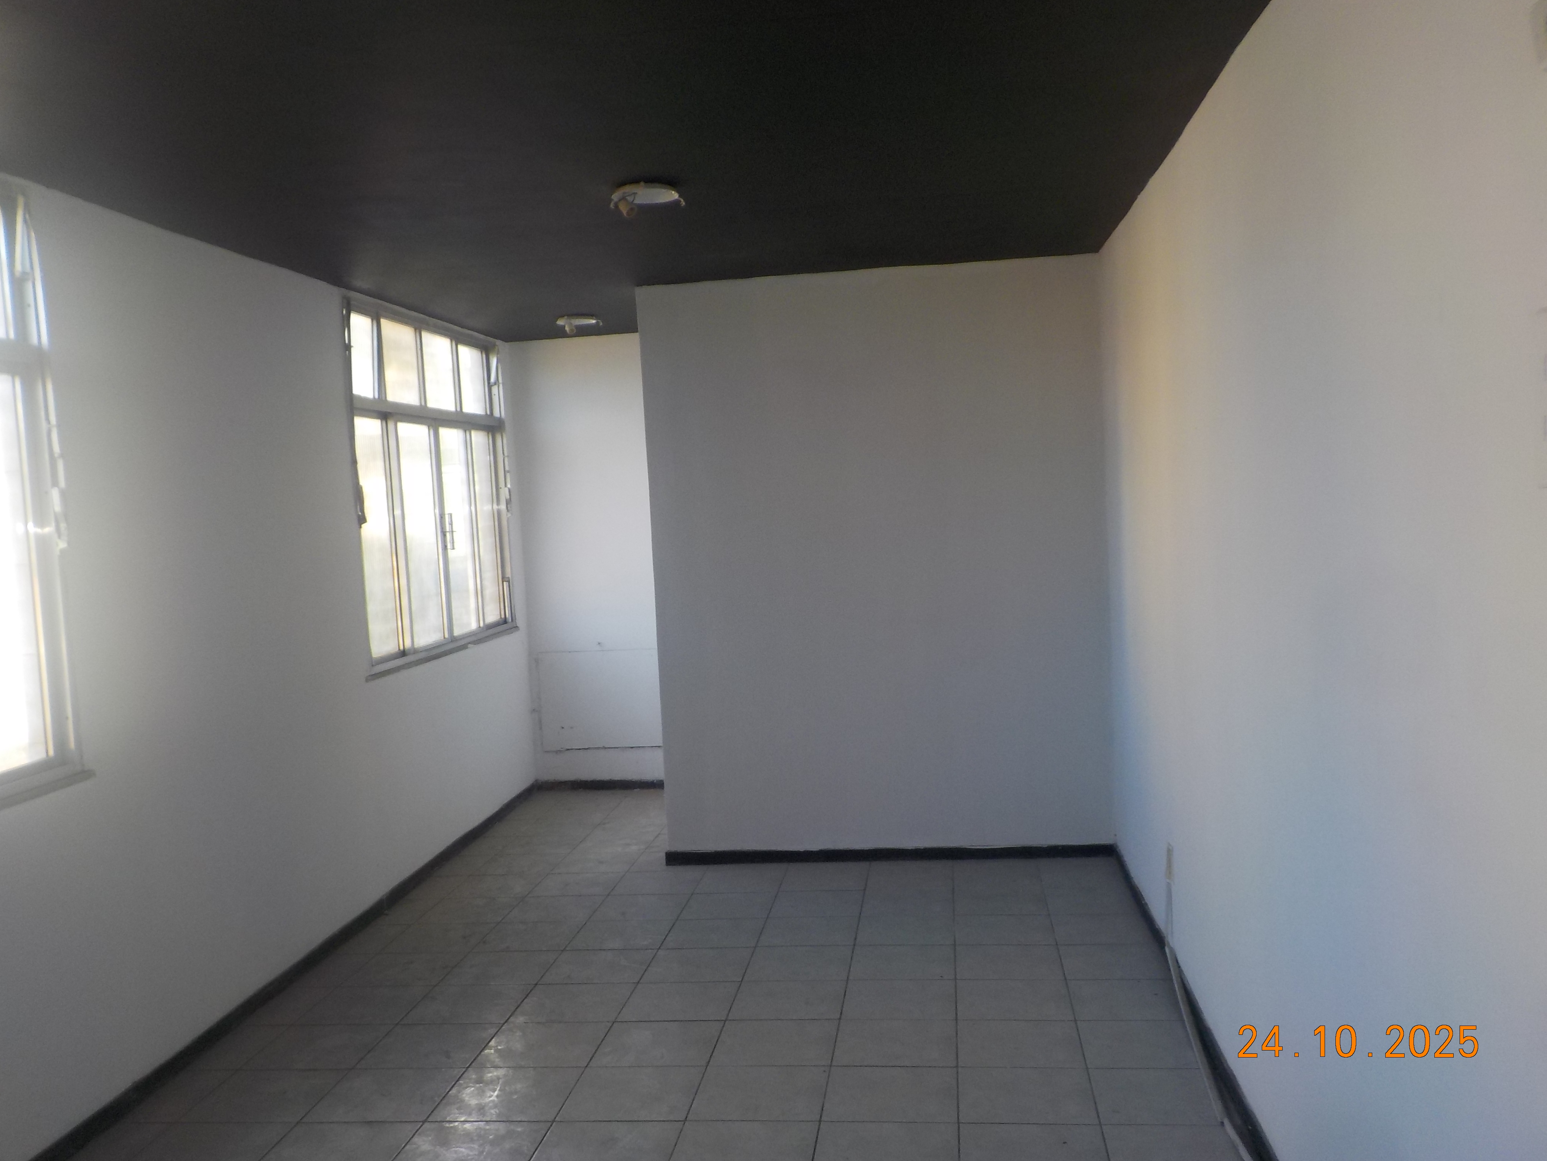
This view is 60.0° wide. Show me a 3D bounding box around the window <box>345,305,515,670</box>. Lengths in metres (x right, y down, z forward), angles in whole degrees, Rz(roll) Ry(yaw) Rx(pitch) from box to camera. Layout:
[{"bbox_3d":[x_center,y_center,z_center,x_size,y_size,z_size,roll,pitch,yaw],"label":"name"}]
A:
[{"bbox_3d":[-1.573,-0.432,6.282,0.100,1.468,1.831,-3,4,7],"label":"window"}]

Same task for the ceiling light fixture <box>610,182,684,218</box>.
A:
[{"bbox_3d":[-0.372,-1.108,3.928,0.205,0.076,0.200,-3,4,7],"label":"ceiling light fixture"}]

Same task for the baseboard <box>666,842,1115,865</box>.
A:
[{"bbox_3d":[0.481,1.176,5.753,1.920,0.062,0.018,-3,4,7],"label":"baseboard"}]

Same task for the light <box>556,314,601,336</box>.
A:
[{"bbox_3d":[-0.957,-1.244,6.558,0.205,0.076,0.200,-3,4,7],"label":"light"}]

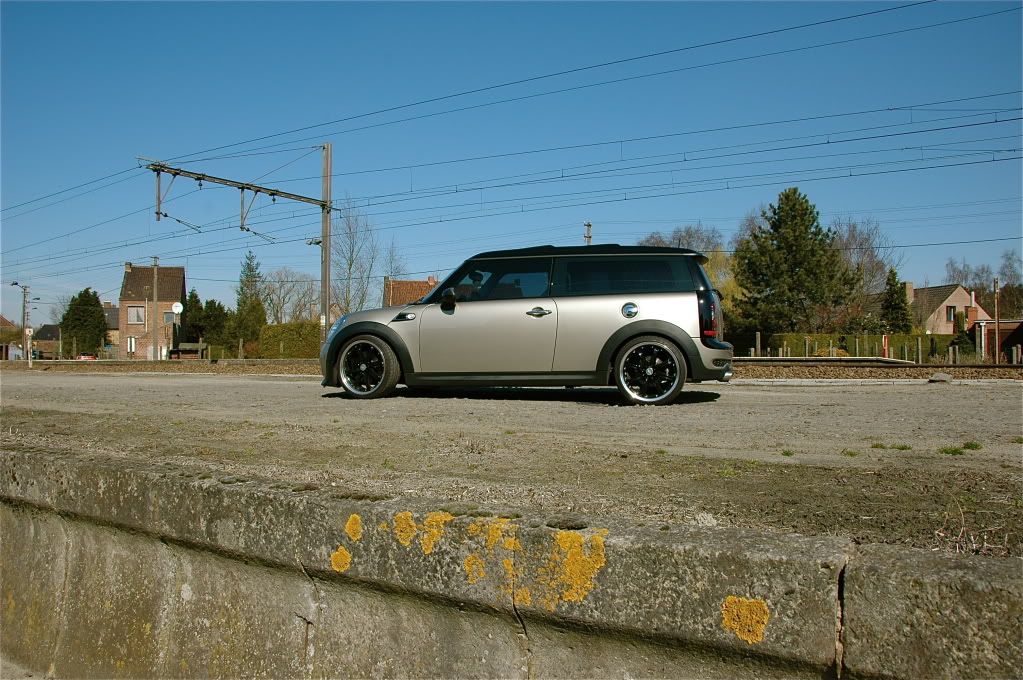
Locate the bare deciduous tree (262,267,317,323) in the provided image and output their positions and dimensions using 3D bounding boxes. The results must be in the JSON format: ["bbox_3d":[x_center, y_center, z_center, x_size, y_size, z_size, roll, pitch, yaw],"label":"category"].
[{"bbox_3d":[-21.336,-2.655,74.000,5.406,8.978,5.213,0,-1,0],"label":"bare deciduous tree"}]

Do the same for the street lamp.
[{"bbox_3d":[-42.355,-1.236,66.077,1.400,7.340,0.350,0,-2,-6],"label":"street lamp"}]

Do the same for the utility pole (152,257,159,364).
[{"bbox_3d":[-26.009,-2.301,56.000,0.400,7.598,0.350,0,-1,0],"label":"utility pole"}]

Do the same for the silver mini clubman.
[{"bbox_3d":[0.092,-0.167,7.330,3.960,1.430,1.730,-1,-1,14],"label":"silver mini clubman"}]

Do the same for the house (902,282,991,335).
[{"bbox_3d":[35.809,-1.063,68.580,7.400,7.400,9.300,1,-2,-20],"label":"house"}]

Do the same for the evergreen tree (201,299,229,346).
[{"bbox_3d":[-23.636,-0.915,61.000,2.308,4.855,2.308,0,-1,0],"label":"evergreen tree"}]

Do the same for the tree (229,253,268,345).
[{"bbox_3d":[-20.310,-2.286,59.101,2.900,9.200,2.900,0,-2,0],"label":"tree"}]

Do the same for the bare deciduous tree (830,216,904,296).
[{"bbox_3d":[24.742,-3.241,54.127,6.300,10.920,6.000,0,-2,0],"label":"bare deciduous tree"}]

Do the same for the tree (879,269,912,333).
[{"bbox_3d":[27.554,-1.937,55.000,2.440,6.673,2.440,0,-1,0],"label":"tree"}]

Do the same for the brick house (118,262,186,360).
[{"bbox_3d":[-32.288,-2.143,69.504,5.200,9.400,5.700,1,-2,-16],"label":"brick house"}]

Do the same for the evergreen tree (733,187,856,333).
[{"bbox_3d":[15.890,-3.392,43.122,6.700,10.380,6.500,0,-2,0],"label":"evergreen tree"}]

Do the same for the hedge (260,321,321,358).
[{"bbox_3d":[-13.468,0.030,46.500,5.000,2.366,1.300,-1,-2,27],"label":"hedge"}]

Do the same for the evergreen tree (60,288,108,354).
[{"bbox_3d":[-35.088,-0.927,63.067,3.900,6.610,3.800,0,-2,0],"label":"evergreen tree"}]

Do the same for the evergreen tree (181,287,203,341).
[{"bbox_3d":[-29.033,-1.060,70.076,2.400,7.290,2.400,0,-2,0],"label":"evergreen tree"}]

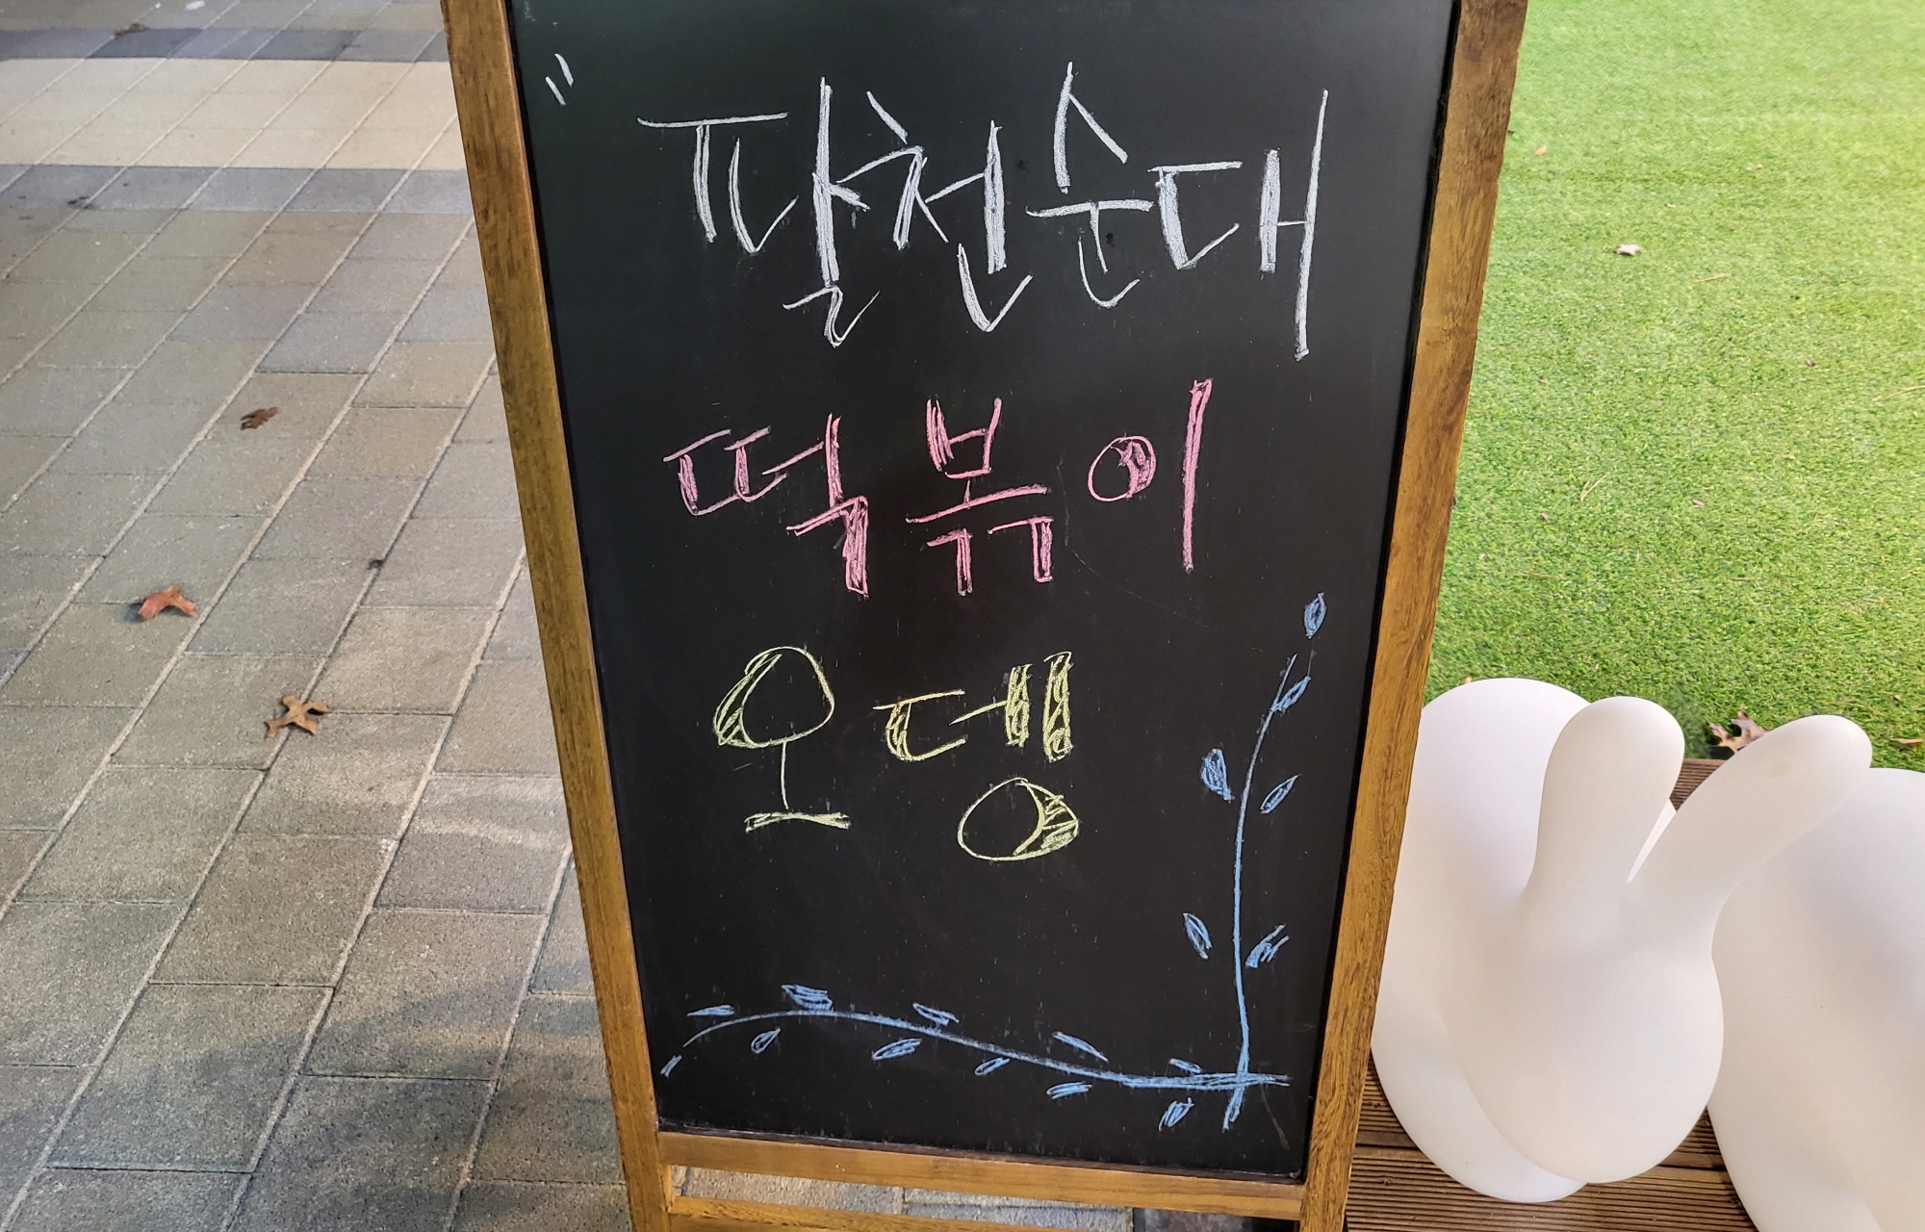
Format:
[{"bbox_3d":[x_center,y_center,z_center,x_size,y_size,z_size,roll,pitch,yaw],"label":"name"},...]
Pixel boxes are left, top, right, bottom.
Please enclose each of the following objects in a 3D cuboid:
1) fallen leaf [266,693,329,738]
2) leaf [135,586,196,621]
[{"bbox_3d":[-0.849,0.128,1.844,0.081,0.013,0.074,0,40,0],"label":"fallen leaf"},{"bbox_3d":[-1.104,-0.017,2.007,0.083,0.026,0.042,0,40,0],"label":"leaf"}]

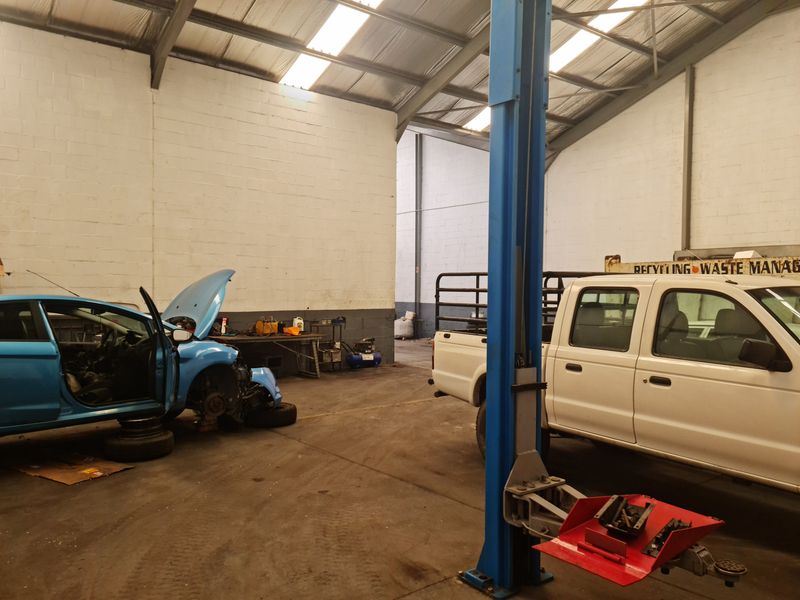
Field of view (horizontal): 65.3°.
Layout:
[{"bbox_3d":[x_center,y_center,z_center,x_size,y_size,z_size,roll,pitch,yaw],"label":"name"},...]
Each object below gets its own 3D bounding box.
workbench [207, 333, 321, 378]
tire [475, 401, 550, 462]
[{"bbox_3d":[-2.521,1.023,10.830,2.300,0.760,0.800,-1,2,-40],"label":"workbench"},{"bbox_3d":[1.005,1.217,5.606,0.235,0.735,0.735,0,2,-34],"label":"tire"}]

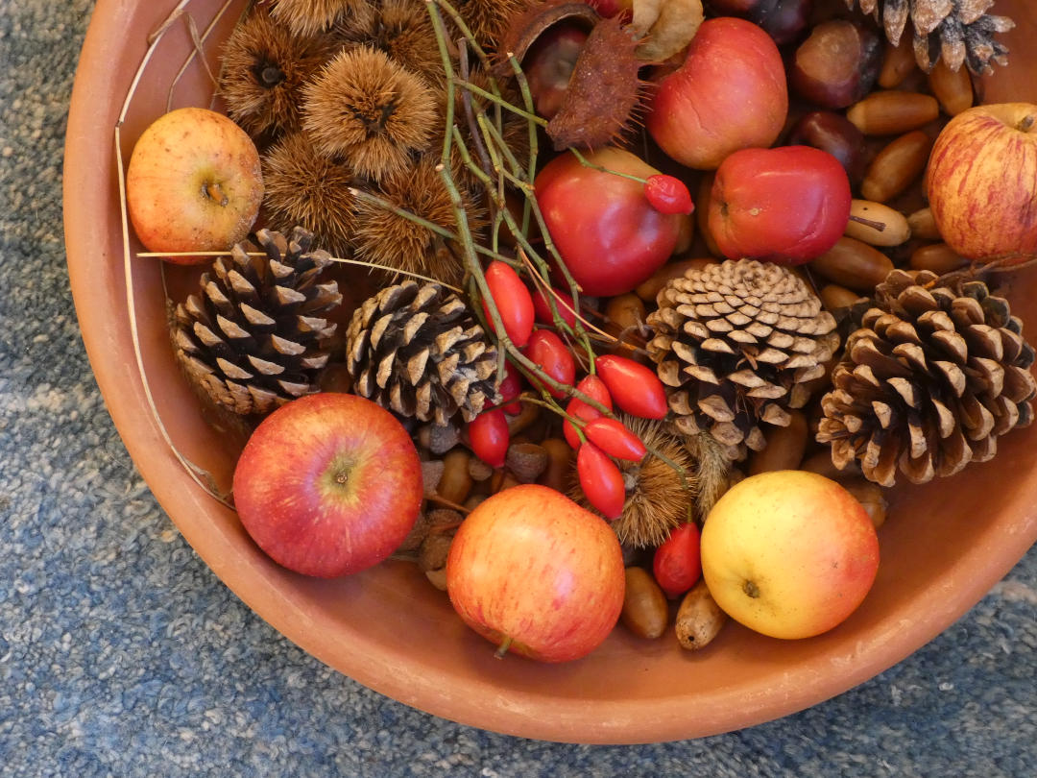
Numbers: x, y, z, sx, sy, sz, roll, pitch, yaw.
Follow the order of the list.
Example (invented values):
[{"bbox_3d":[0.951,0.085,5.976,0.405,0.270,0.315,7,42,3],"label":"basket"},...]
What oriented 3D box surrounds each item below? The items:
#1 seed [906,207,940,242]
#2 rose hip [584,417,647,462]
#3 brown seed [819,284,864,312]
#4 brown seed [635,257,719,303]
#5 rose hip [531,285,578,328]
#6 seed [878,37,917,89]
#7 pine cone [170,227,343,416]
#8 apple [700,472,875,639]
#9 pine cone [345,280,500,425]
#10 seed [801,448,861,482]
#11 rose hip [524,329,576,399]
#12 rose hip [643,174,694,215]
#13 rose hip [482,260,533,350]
[{"bbox_3d":[0.149,-0.058,0.776,0.029,0.013,0.013,1,87,-3],"label":"seed"},{"bbox_3d":[0.032,0.017,0.742,0.023,0.011,0.011,29,88,-3],"label":"rose hip"},{"bbox_3d":[0.114,-0.031,0.781,0.026,0.015,0.015,24,88,-6],"label":"brown seed"},{"bbox_3d":[0.055,-0.037,0.768,0.030,0.014,0.014,-24,88,-4],"label":"brown seed"},{"bbox_3d":[0.013,-0.027,0.757,0.022,0.014,0.014,37,86,0],"label":"rose hip"},{"bbox_3d":[0.135,-0.118,0.785,0.013,0.013,0.026,21,84,-2],"label":"seed"},{"bbox_3d":[-0.087,-0.022,0.738,0.054,0.054,0.066,23,99,0],"label":"pine cone"},{"bbox_3d":[0.093,0.057,0.761,0.061,0.053,0.061,16,123,26],"label":"apple"},{"bbox_3d":[-0.032,-0.012,0.750,0.053,0.045,0.045,29,85,19],"label":"pine cone"},{"bbox_3d":[0.107,0.028,0.757,0.028,0.014,0.014,24,90,0],"label":"seed"},{"bbox_3d":[0.011,-0.008,0.735,0.015,0.015,0.024,-19,90,0],"label":"rose hip"},{"bbox_3d":[0.048,-0.062,0.705,0.018,0.011,0.011,34,90,-6],"label":"rose hip"},{"bbox_3d":[-0.003,-0.028,0.740,0.015,0.015,0.030,-18,90,-3],"label":"rose hip"}]

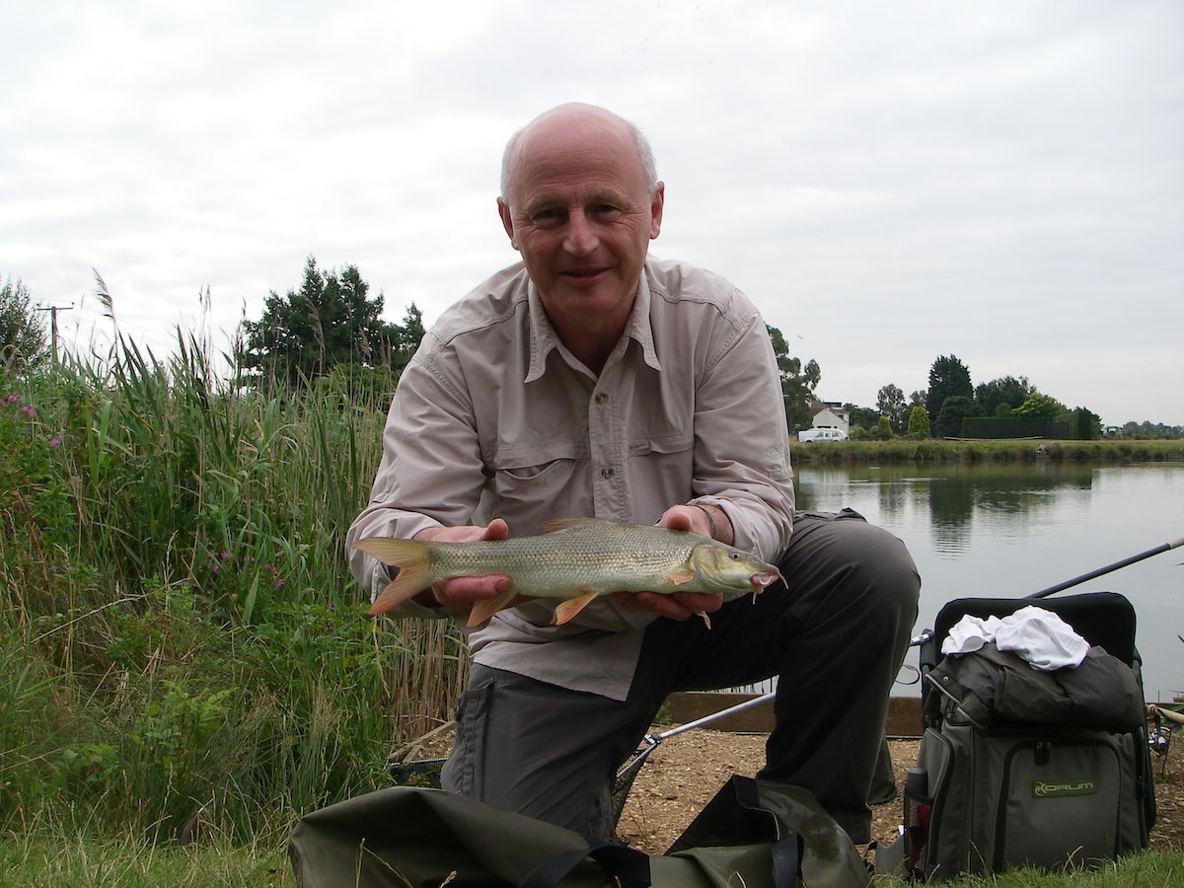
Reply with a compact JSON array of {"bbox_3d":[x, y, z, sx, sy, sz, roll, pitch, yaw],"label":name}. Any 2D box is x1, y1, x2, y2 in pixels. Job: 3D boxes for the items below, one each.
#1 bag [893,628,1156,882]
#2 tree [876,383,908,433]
[{"bbox_3d":[0.782,0.550,2.360,0.390,0.380,0.240,0,0,-14],"label":"bag"},{"bbox_3d":[40.460,-4.640,175.000,4.200,7.000,4.200,0,0,0],"label":"tree"}]

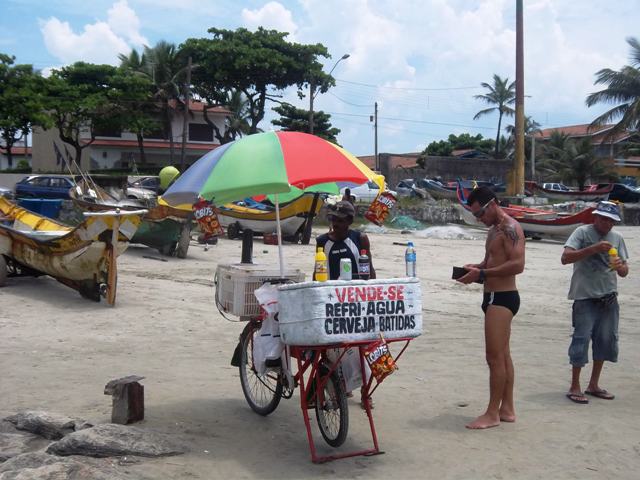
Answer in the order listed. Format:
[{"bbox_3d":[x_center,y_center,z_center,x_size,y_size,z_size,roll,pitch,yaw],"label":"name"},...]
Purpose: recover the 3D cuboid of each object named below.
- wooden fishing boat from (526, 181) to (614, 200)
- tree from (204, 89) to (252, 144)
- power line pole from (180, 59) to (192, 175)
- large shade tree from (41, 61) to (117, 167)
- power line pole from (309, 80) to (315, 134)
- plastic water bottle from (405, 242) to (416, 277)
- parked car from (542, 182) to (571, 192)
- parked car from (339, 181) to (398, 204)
[{"bbox_3d":[17.296,-3.349,60.000,5.900,1.300,1.500,0,2,5],"label":"wooden fishing boat"},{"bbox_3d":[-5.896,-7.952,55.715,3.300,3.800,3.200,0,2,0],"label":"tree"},{"bbox_3d":[-8.386,-7.557,54.731,0.300,8.200,0.300,3,2,0],"label":"power line pole"},{"bbox_3d":[-19.373,-9.787,70.000,6.600,9.100,6.300,0,2,0],"label":"large shade tree"},{"bbox_3d":[-0.616,-7.431,63.000,0.300,9.400,0.300,0,3,0],"label":"power line pole"},{"bbox_3d":[0.557,0.120,5.350,0.067,0.212,0.067,0,3,0],"label":"plastic water bottle"},{"bbox_3d":[19.695,-3.867,70.000,3.900,1.470,1.650,0,2,15],"label":"parked car"},{"bbox_3d":[3.050,-3.214,57.000,4.100,1.470,1.650,-2,4,-37],"label":"parked car"}]

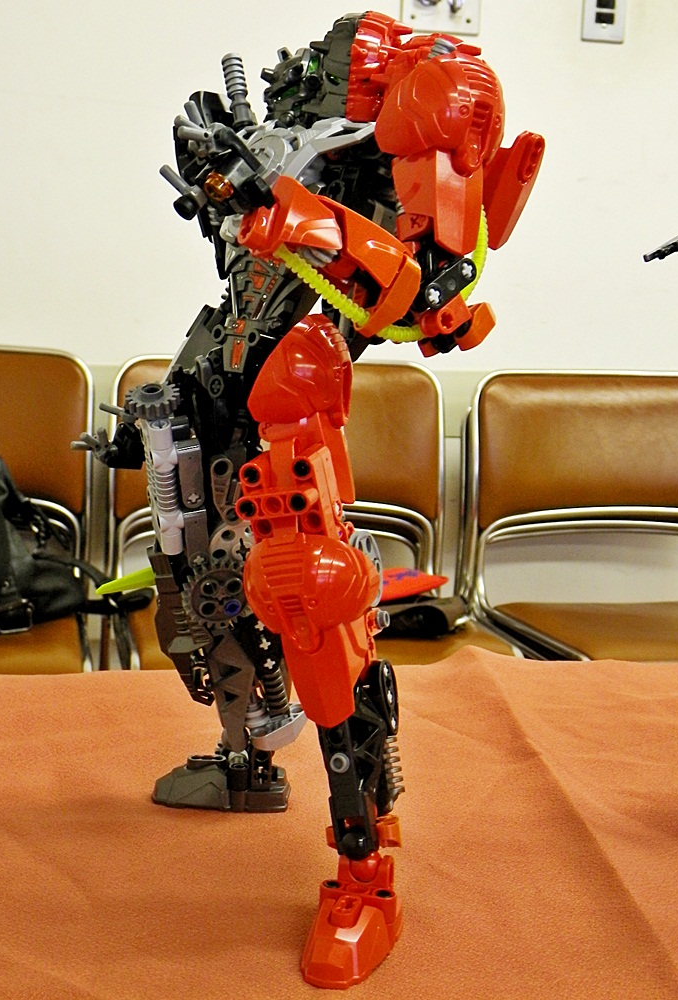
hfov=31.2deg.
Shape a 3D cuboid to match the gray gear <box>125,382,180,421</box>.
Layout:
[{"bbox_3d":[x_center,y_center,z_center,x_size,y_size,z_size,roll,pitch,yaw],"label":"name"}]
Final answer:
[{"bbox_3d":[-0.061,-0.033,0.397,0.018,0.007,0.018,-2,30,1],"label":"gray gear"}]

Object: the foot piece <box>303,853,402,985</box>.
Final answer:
[{"bbox_3d":[0.005,0.119,0.355,0.026,0.024,0.048,4,9,17],"label":"foot piece"}]

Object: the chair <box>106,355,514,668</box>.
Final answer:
[{"bbox_3d":[-0.050,0.230,1.545,0.460,0.800,0.500,0,9,-10],"label":"chair"}]

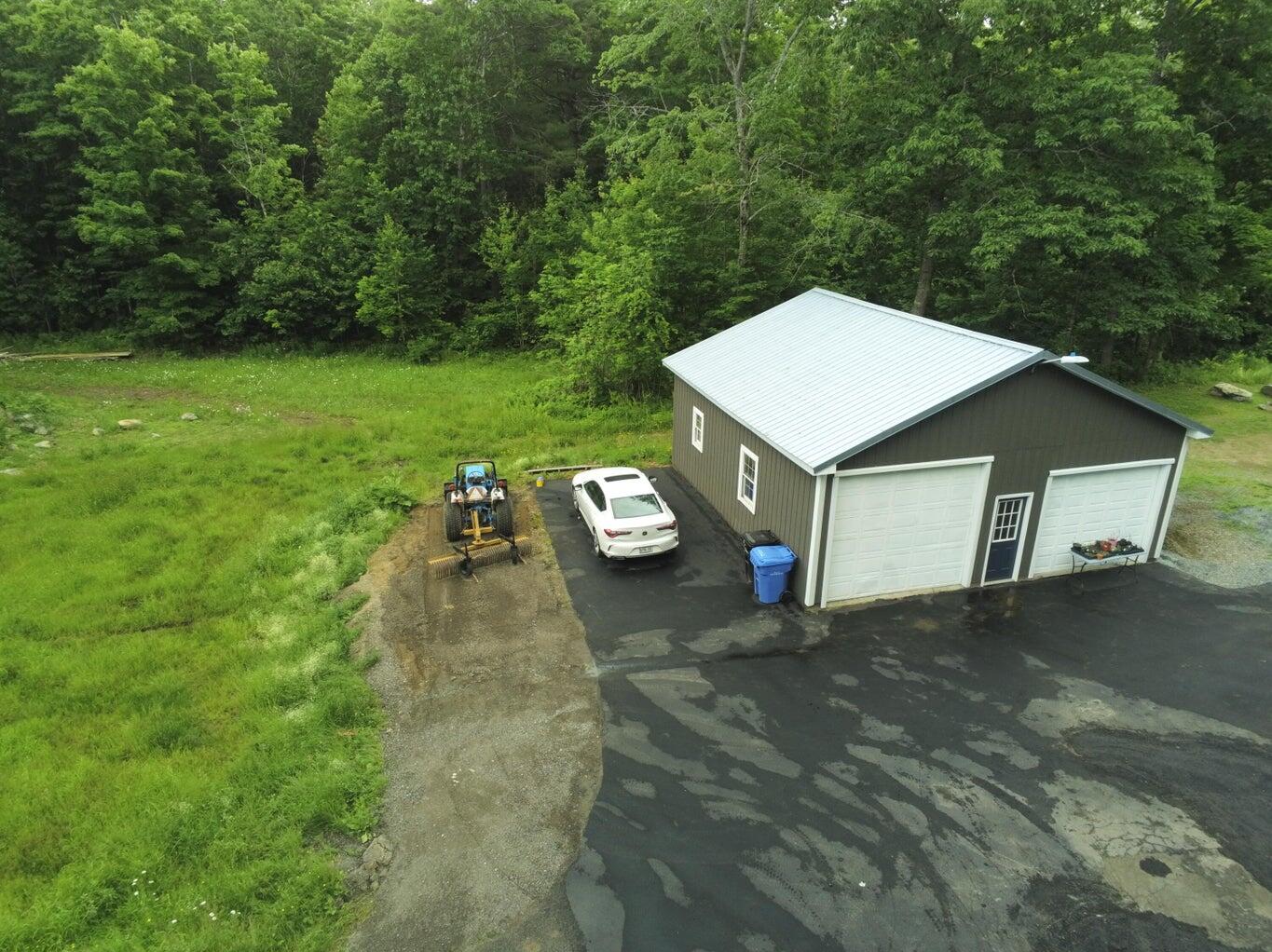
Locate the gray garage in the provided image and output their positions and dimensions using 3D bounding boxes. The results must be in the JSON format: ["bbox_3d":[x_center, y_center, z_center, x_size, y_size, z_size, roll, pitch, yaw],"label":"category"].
[{"bbox_3d":[6.942,-1.646,22.622,9.926,5.423,10.013,-5,21,-15],"label":"gray garage"}]

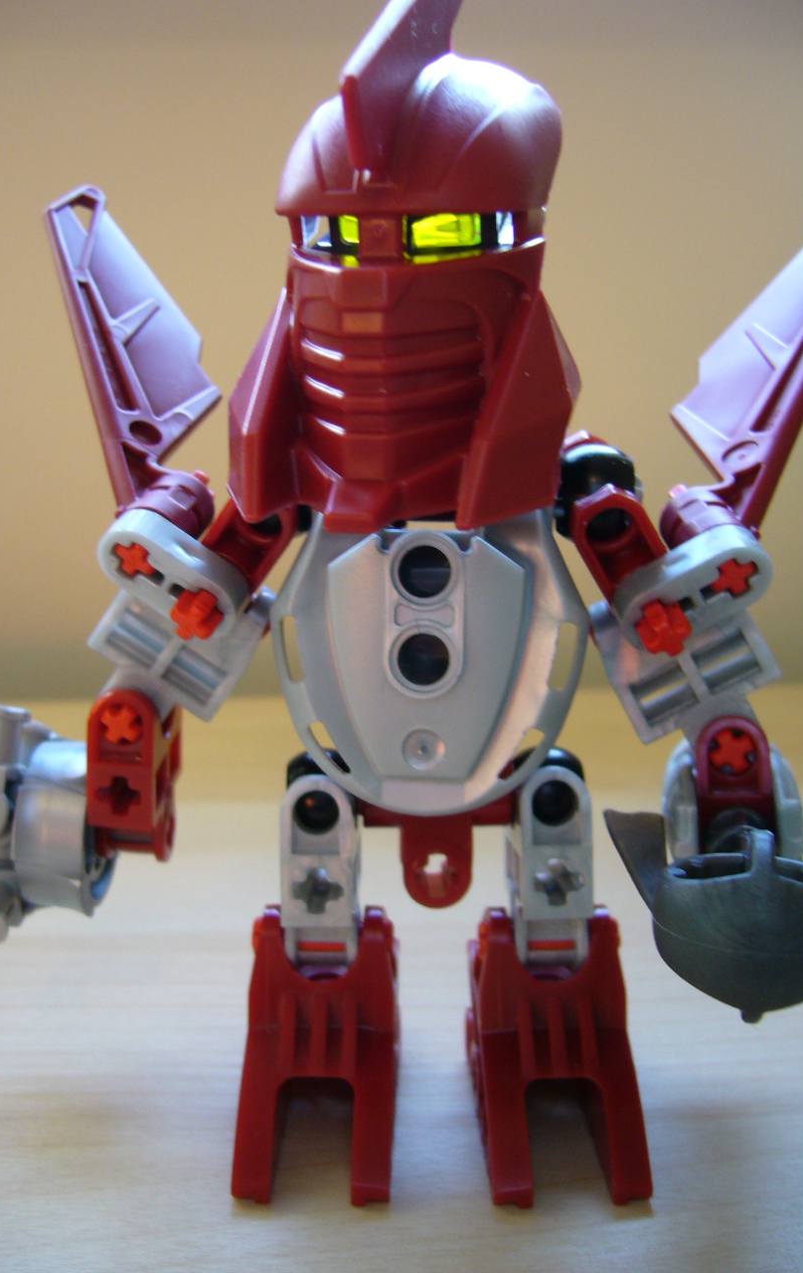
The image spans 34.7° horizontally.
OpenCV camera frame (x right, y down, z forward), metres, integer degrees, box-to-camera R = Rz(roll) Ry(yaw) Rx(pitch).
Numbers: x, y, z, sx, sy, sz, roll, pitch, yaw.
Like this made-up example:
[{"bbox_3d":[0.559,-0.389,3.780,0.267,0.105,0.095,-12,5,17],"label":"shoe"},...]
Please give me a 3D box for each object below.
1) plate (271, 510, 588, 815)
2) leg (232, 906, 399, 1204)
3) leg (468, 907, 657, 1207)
[{"bbox_3d":[0.003,0.001,0.124,0.032,0.032,0.014,0,1,3],"label":"plate"},{"bbox_3d":[-0.009,0.044,0.145,0.017,0.025,0.031,0,3,0],"label":"leg"},{"bbox_3d":[0.017,0.044,0.145,0.017,0.025,0.031,0,3,0],"label":"leg"}]

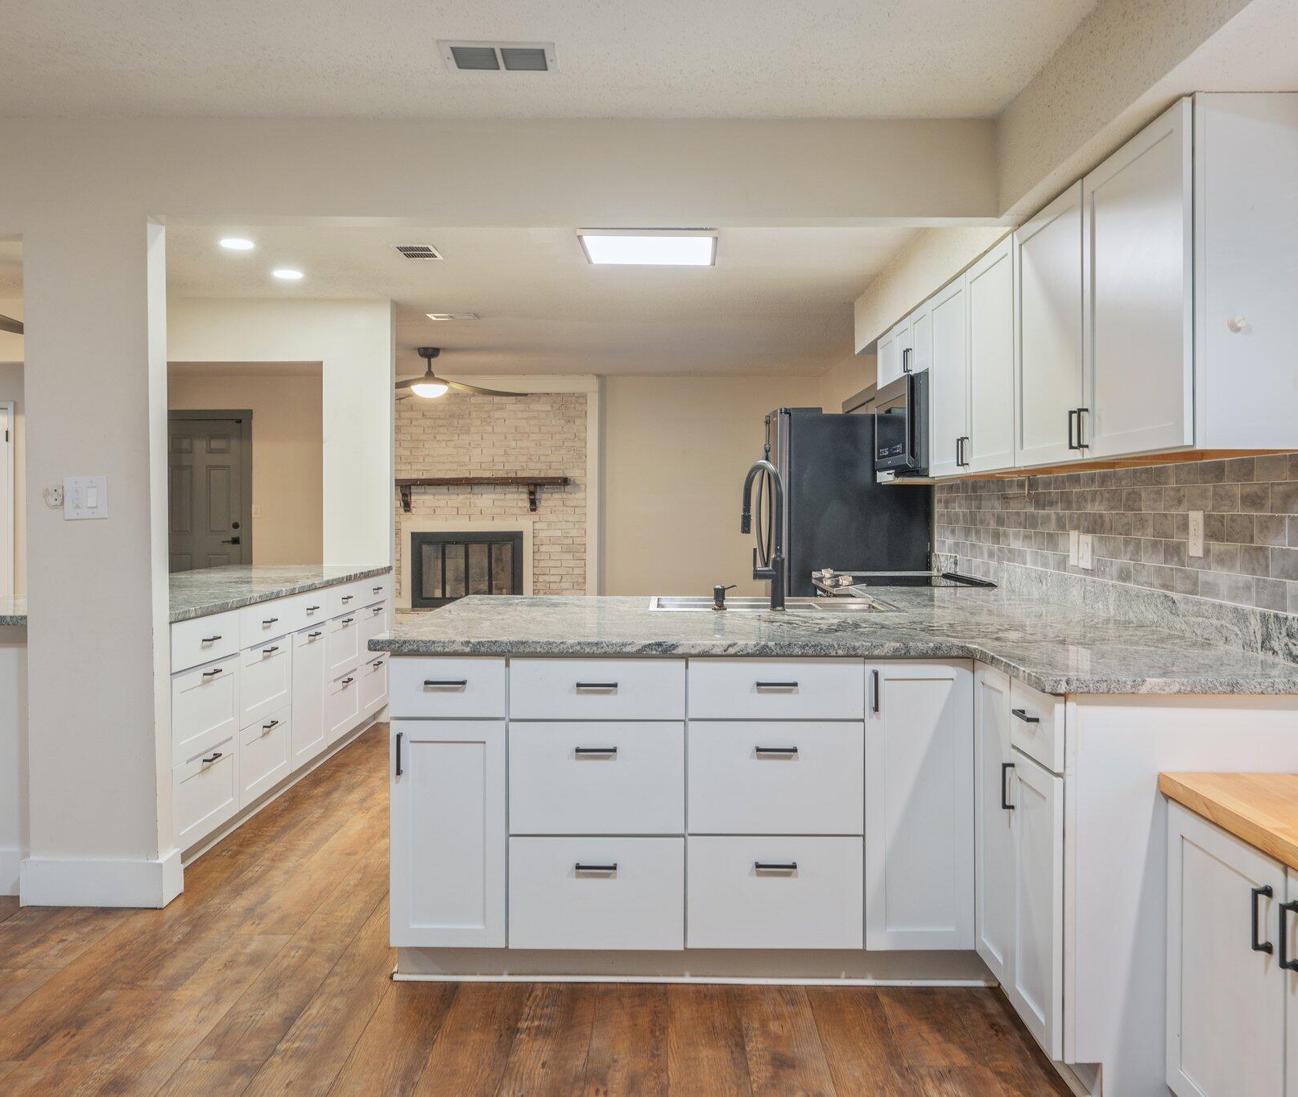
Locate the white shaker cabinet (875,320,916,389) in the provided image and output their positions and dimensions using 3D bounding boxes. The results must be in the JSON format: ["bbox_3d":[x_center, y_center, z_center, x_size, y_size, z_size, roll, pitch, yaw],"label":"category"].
[{"bbox_3d":[1.345,-0.935,5.250,0.320,0.280,0.780,0,2,1],"label":"white shaker cabinet"}]

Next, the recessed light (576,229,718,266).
[{"bbox_3d":[0.006,-1.365,4.980,0.600,0.040,0.580,0,2,1],"label":"recessed light"}]

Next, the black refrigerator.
[{"bbox_3d":[1.062,0.144,6.230,0.830,1.770,0.910,0,2,1],"label":"black refrigerator"}]

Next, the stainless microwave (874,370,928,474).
[{"bbox_3d":[1.285,-0.560,5.000,0.400,0.410,0.760,0,2,1],"label":"stainless microwave"}]

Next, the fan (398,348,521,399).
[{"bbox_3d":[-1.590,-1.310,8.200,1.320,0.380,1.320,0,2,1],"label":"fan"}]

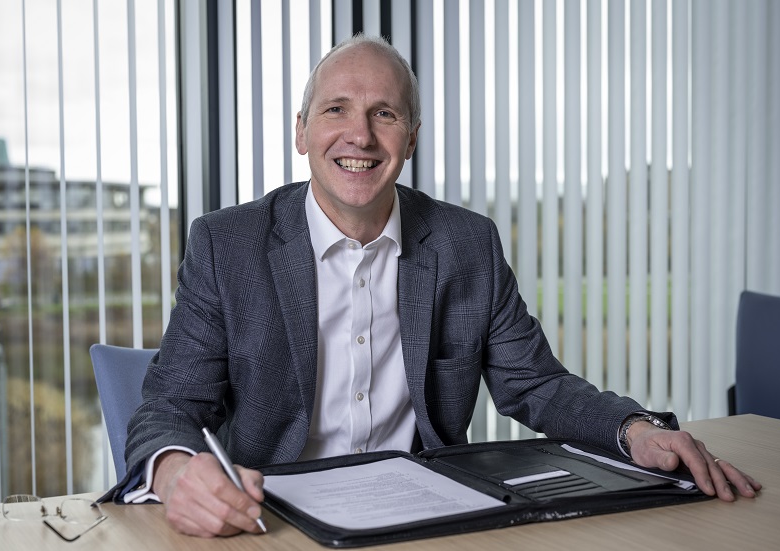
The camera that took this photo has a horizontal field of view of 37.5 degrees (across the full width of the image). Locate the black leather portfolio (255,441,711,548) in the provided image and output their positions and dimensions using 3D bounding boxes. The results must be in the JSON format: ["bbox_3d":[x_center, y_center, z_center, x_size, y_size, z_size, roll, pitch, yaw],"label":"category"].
[{"bbox_3d":[0.104,0.253,1.419,0.510,0.025,0.315,-2,3,-24],"label":"black leather portfolio"}]

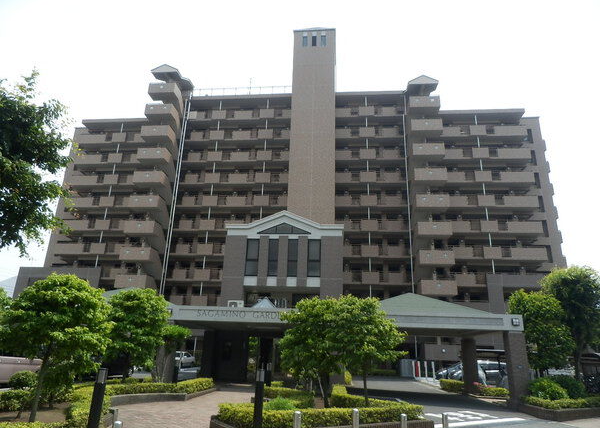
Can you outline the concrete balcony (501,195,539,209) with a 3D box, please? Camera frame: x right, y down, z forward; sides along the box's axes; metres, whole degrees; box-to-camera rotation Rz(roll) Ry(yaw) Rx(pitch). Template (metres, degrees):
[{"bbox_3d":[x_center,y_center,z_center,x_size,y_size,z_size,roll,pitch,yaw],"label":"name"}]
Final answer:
[{"bbox_3d":[23.457,-1.077,44.501,3.381,1.198,1.300,0,-19,5],"label":"concrete balcony"}]

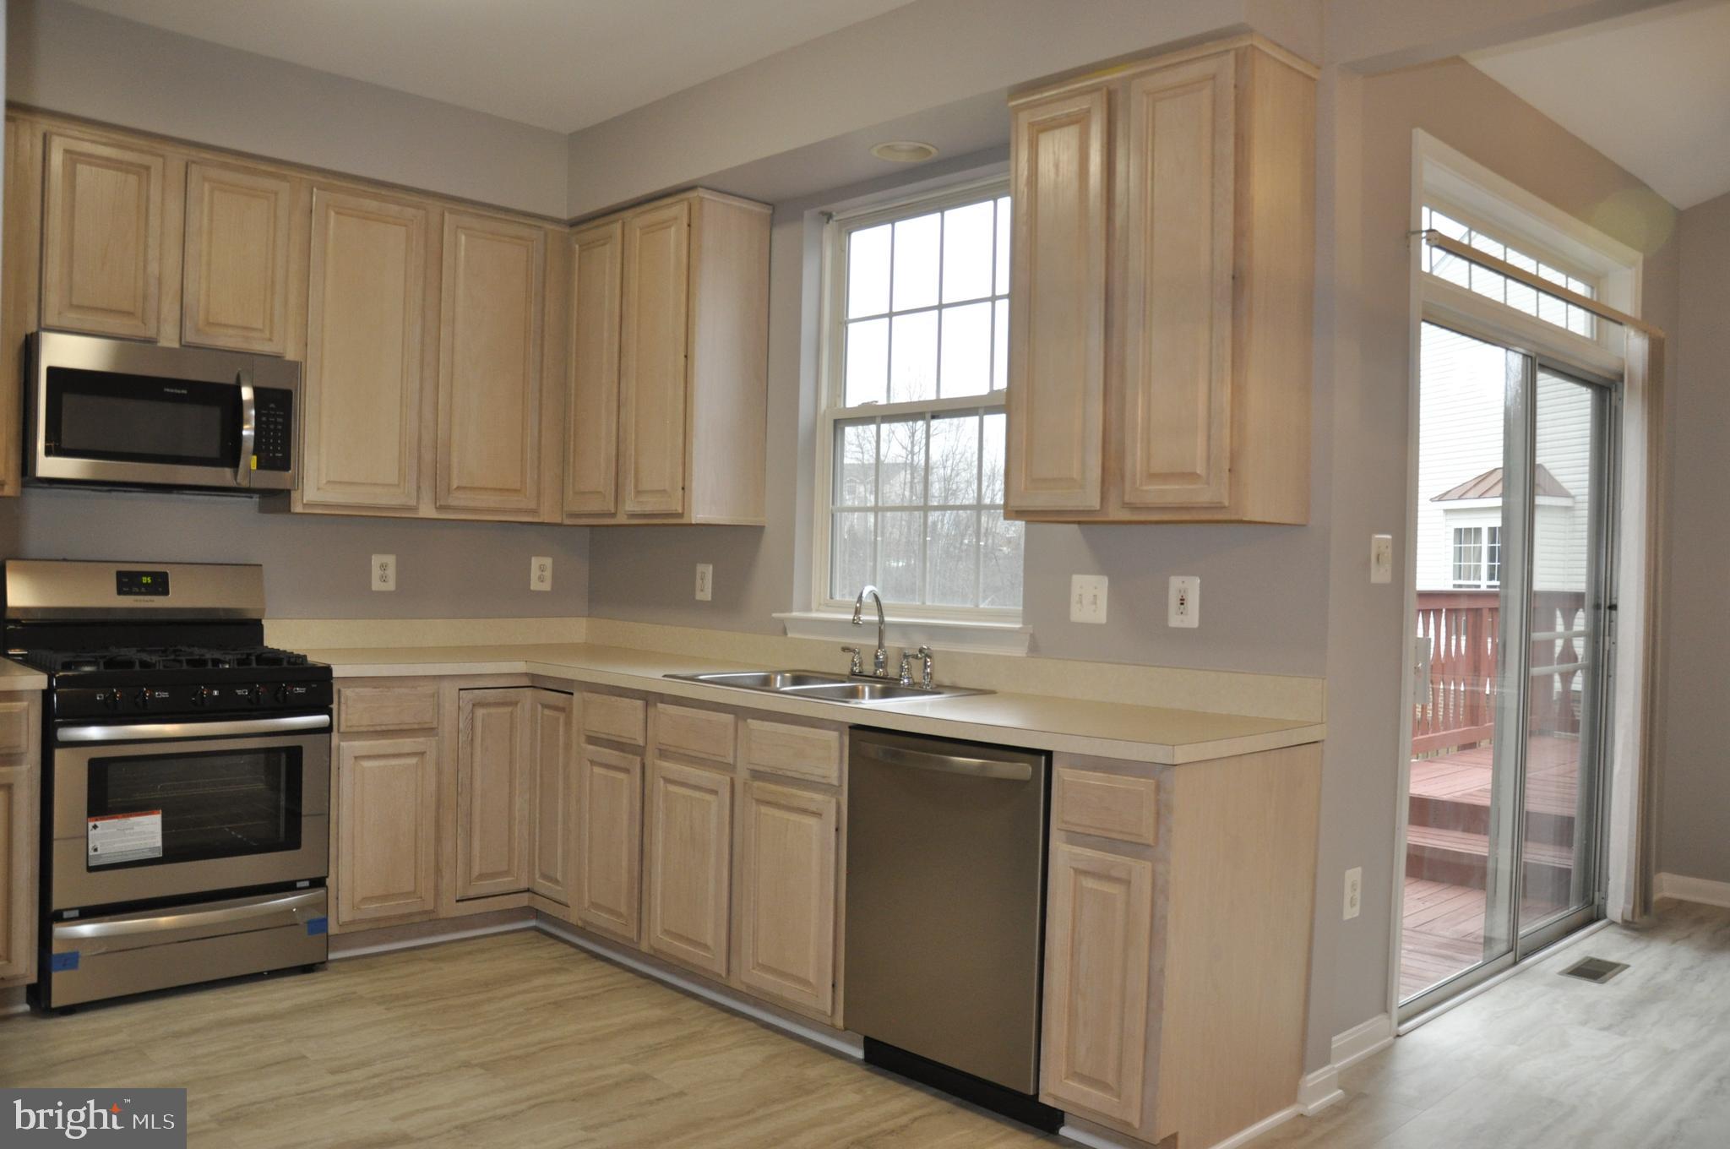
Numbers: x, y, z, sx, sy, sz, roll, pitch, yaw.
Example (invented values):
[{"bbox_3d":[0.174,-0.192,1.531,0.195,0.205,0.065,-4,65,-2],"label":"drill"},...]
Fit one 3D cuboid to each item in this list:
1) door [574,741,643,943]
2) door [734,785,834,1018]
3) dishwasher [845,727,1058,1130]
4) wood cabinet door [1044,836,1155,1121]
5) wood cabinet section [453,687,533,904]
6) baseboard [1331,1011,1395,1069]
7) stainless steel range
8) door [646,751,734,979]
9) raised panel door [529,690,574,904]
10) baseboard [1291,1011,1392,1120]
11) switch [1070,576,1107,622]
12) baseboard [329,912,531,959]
[{"bbox_3d":[-0.782,0.824,3.964,0.022,0.550,0.330,1,1,-44],"label":"door"},{"bbox_3d":[-0.201,0.813,3.300,0.358,0.550,0.021,2,1,45],"label":"door"},{"bbox_3d":[0.379,0.804,3.174,0.602,0.853,0.615,2,1,44],"label":"dishwasher"},{"bbox_3d":[0.478,0.830,2.636,0.231,0.546,0.020,2,0,45],"label":"wood cabinet door"},{"bbox_3d":[-1.177,0.694,4.112,0.022,0.669,0.260,2,1,45],"label":"wood cabinet section"},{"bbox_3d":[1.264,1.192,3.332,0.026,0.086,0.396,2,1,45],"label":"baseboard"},{"bbox_3d":[-2.005,0.570,3.712,0.680,1.203,0.751,2,1,45],"label":"stainless steel range"},{"bbox_3d":[-0.482,0.806,3.601,0.347,0.546,0.020,2,0,45],"label":"door"},{"bbox_3d":[-0.989,0.701,4.111,0.242,0.668,0.022,2,1,45],"label":"raised panel door"},{"bbox_3d":[1.207,1.202,3.224,0.070,0.092,0.620,2,1,44],"label":"baseboard"},{"bbox_3d":[0.599,0.067,3.450,0.120,0.128,0.013,2,1,44],"label":"switch"},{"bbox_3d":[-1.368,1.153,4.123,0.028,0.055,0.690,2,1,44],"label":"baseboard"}]

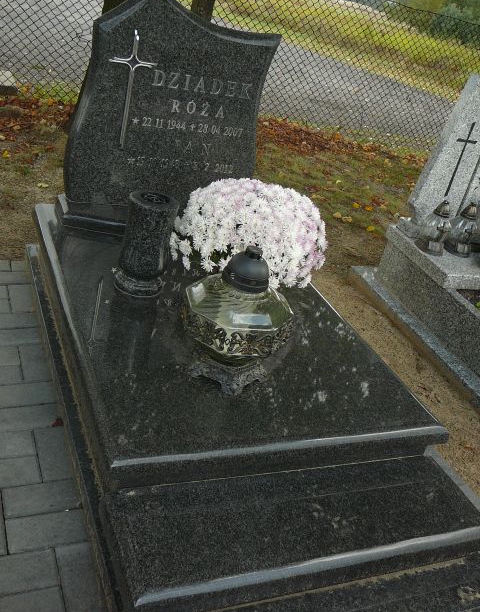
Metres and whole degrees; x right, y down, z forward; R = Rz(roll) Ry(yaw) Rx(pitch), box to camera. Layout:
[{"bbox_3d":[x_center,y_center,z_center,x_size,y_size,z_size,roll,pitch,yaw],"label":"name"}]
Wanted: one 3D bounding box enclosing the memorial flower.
[{"bbox_3d":[0.036,-0.208,2.079,0.490,0.390,0.490,-1,32,-25],"label":"memorial flower"}]

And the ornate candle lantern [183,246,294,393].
[{"bbox_3d":[-0.005,0.021,1.670,0.268,0.382,0.268,3,31,-18],"label":"ornate candle lantern"}]

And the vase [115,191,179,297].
[{"bbox_3d":[-0.292,-0.191,2.008,0.154,0.296,0.154,-1,32,-25],"label":"vase"}]

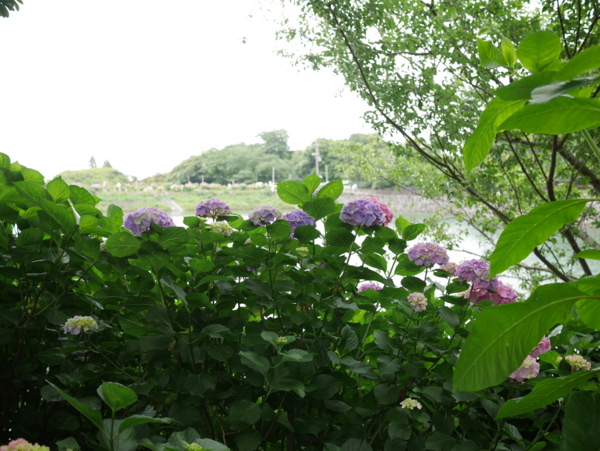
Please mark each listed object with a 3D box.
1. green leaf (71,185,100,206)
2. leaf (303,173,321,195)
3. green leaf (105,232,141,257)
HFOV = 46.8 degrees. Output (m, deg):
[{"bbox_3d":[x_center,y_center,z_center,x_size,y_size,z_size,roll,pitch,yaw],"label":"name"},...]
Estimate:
[{"bbox_3d":[-0.702,-0.096,2.250,0.091,0.075,0.050,0,3,0],"label":"green leaf"},{"bbox_3d":[0.039,-0.134,2.260,0.062,0.072,0.045,0,3,0],"label":"leaf"},{"bbox_3d":[-0.506,0.056,1.980,0.103,0.071,0.050,0,3,0],"label":"green leaf"}]

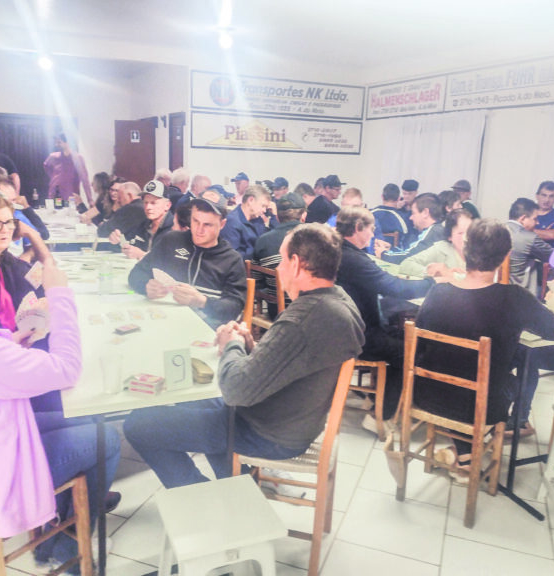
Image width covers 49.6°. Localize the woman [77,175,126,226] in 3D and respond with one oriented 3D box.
[{"bbox_3d":[-1.807,-0.483,6.191,0.750,1.302,0.520,-5,14,-30],"label":"woman"}]

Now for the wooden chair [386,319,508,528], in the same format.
[{"bbox_3d":[0.822,0.574,2.759,0.380,0.870,0.420,11,15,35],"label":"wooden chair"}]

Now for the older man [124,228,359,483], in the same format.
[{"bbox_3d":[-0.135,0.390,2.376,0.880,1.328,0.580,6,13,16],"label":"older man"}]

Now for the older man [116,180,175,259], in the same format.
[{"bbox_3d":[-0.893,-0.093,4.396,0.800,1.350,0.550,-7,15,-36],"label":"older man"}]

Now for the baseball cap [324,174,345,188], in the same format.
[{"bbox_3d":[0.691,-1.280,7.200,0.270,0.140,0.180,0,12,-10],"label":"baseball cap"}]

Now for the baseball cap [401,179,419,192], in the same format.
[{"bbox_3d":[1.549,-1.186,6.968,0.190,0.115,0.250,9,14,29],"label":"baseball cap"}]

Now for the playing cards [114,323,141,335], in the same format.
[{"bbox_3d":[-0.647,0.175,2.596,0.062,0.018,0.092,12,16,40],"label":"playing cards"}]

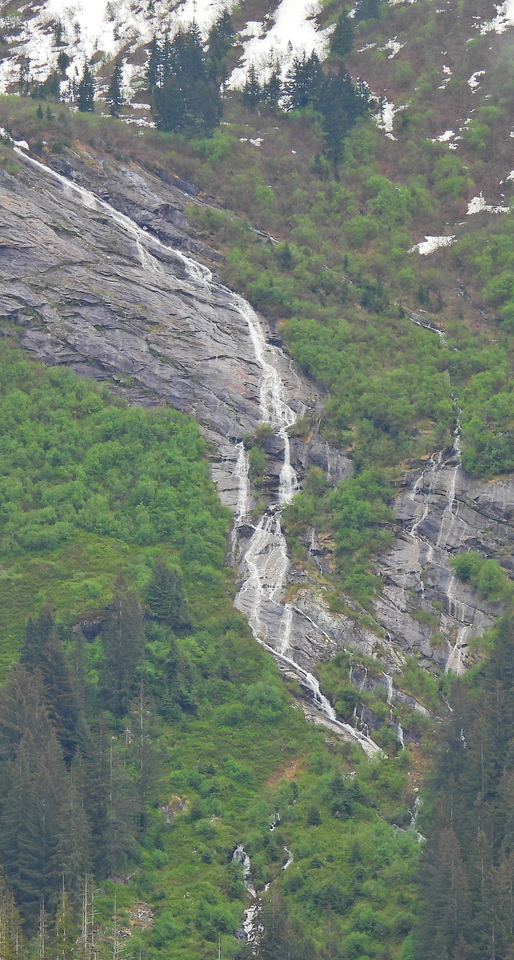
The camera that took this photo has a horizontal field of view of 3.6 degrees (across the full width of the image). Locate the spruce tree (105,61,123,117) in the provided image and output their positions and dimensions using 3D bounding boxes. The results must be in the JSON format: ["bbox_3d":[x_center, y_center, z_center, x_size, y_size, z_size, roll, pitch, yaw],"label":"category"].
[{"bbox_3d":[-31.880,-87.810,1820.000,4.030,12.820,4.030,0,-10,0],"label":"spruce tree"}]

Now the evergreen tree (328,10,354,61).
[{"bbox_3d":[19.760,-102.720,1880.000,6.010,11.200,6.010,0,-10,0],"label":"evergreen tree"}]

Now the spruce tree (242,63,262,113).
[{"bbox_3d":[-1.230,-87.590,1820.000,4.470,10.510,4.470,0,-10,0],"label":"spruce tree"}]

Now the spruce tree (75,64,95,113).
[{"bbox_3d":[-38.590,-87.590,1820.000,4.920,10.470,4.920,0,-10,0],"label":"spruce tree"}]

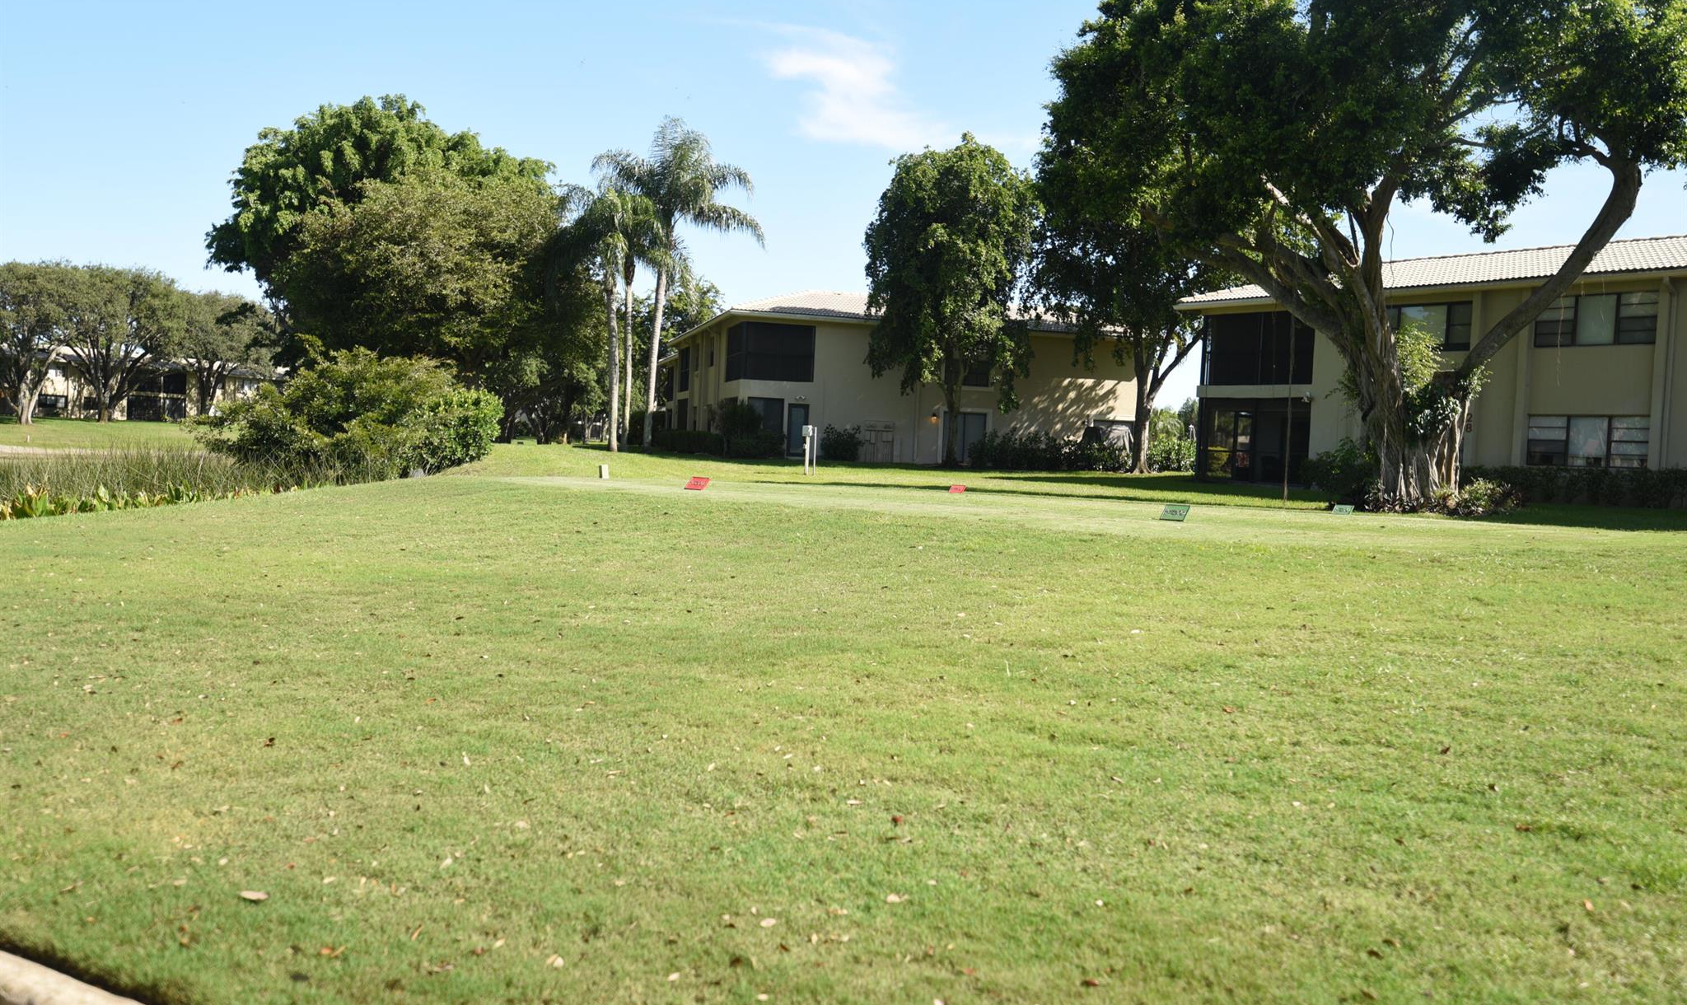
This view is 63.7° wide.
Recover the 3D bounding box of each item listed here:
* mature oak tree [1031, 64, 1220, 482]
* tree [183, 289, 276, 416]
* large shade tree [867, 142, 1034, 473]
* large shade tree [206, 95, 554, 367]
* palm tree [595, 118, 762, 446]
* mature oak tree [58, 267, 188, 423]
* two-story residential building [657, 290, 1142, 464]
[{"bbox_3d":[10.900,-8.258,52.173,7.129,14.293,7.129,2,2,0],"label":"mature oak tree"},{"bbox_3d":[-55.120,-12.819,121.659,8.993,12.141,8.993,2,2,0],"label":"tree"},{"bbox_3d":[4.159,-7.734,52.008,6.595,12.661,6.595,2,2,0],"label":"large shade tree"},{"bbox_3d":[-20.375,-10.339,59.647,15.014,14.812,13.513,2,2,0],"label":"large shade tree"},{"bbox_3d":[-6.397,-8.357,52.700,6.272,12.911,6.272,2,2,0],"label":"palm tree"},{"bbox_3d":[-59.186,-12.880,111.655,10.863,12.789,10.863,2,2,0],"label":"mature oak tree"},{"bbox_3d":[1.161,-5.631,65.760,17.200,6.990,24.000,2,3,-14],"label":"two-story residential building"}]

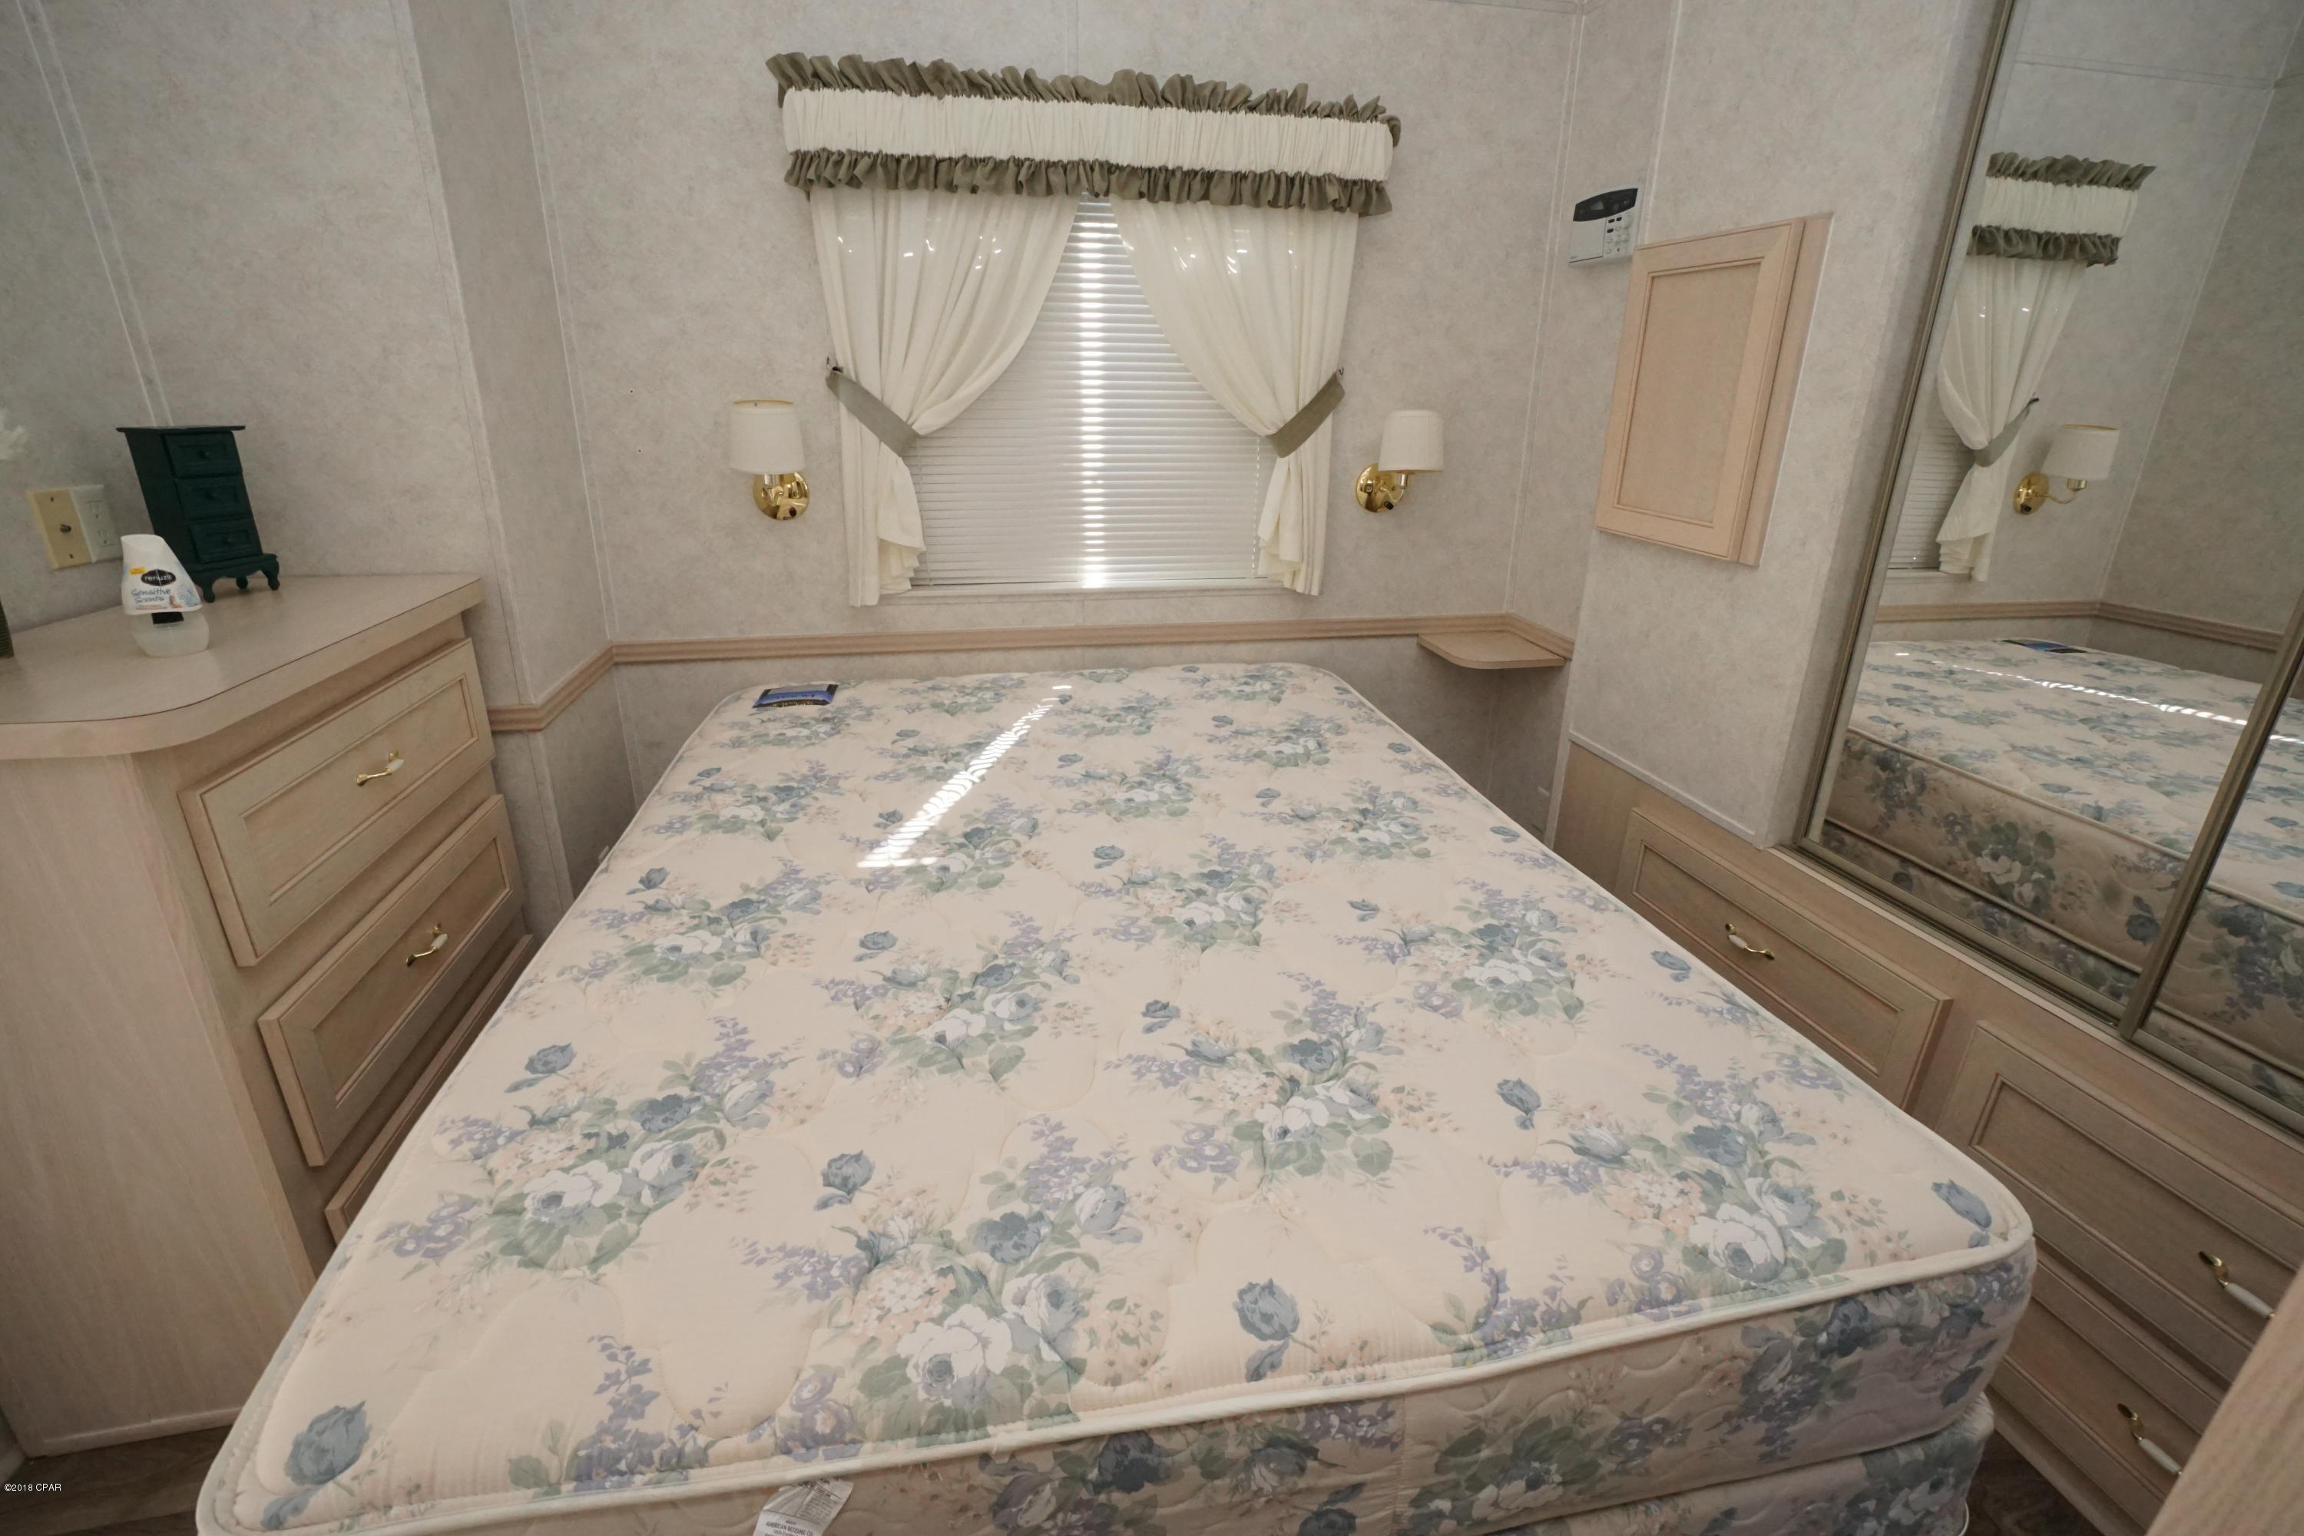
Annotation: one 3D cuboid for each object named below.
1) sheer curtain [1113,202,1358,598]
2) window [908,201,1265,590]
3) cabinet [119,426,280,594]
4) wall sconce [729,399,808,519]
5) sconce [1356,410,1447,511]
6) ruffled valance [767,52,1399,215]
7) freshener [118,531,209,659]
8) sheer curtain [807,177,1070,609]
[{"bbox_3d":[0.202,-0.957,2.550,0.661,0.997,0.099,-3,20,-10],"label":"sheer curtain"},{"bbox_3d":[-0.145,-0.946,2.530,1.076,0.977,0.059,-3,20,-10],"label":"window"},{"bbox_3d":[-1.490,-0.399,1.512,0.082,0.250,0.122,2,19,4],"label":"cabinet"},{"bbox_3d":[-0.935,-0.745,2.355,0.176,0.290,0.201,-3,20,-10],"label":"wall sconce"},{"bbox_3d":[0.696,-0.837,2.629,0.197,0.286,0.197,-3,20,-10],"label":"sconce"},{"bbox_3d":[-0.123,-1.470,2.276,1.441,0.242,0.148,-3,20,-10],"label":"ruffled valance"},{"bbox_3d":[-1.311,-0.230,1.267,0.073,0.148,0.080,18,27,41],"label":"freshener"},{"bbox_3d":[-0.482,-0.913,2.436,0.651,1.007,0.099,-3,20,-10],"label":"sheer curtain"}]

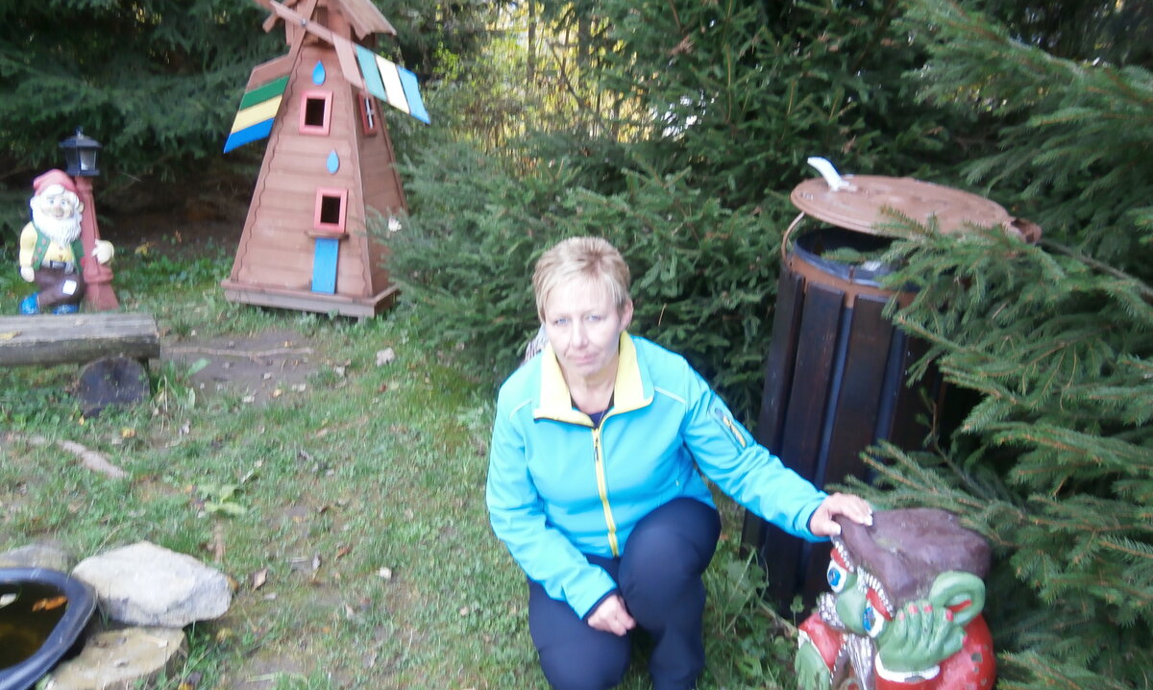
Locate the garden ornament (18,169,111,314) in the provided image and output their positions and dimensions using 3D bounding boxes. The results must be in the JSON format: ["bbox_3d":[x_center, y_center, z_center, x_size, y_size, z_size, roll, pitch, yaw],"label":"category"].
[{"bbox_3d":[-2.236,-0.457,3.799,0.380,0.640,0.300,-8,24,-23],"label":"garden ornament"}]

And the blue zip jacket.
[{"bbox_3d":[0.141,0.218,1.811,0.630,0.570,0.460,2,22,0],"label":"blue zip jacket"}]

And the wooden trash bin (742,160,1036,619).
[{"bbox_3d":[0.691,0.113,2.100,0.470,1.010,0.470,2,22,0],"label":"wooden trash bin"}]

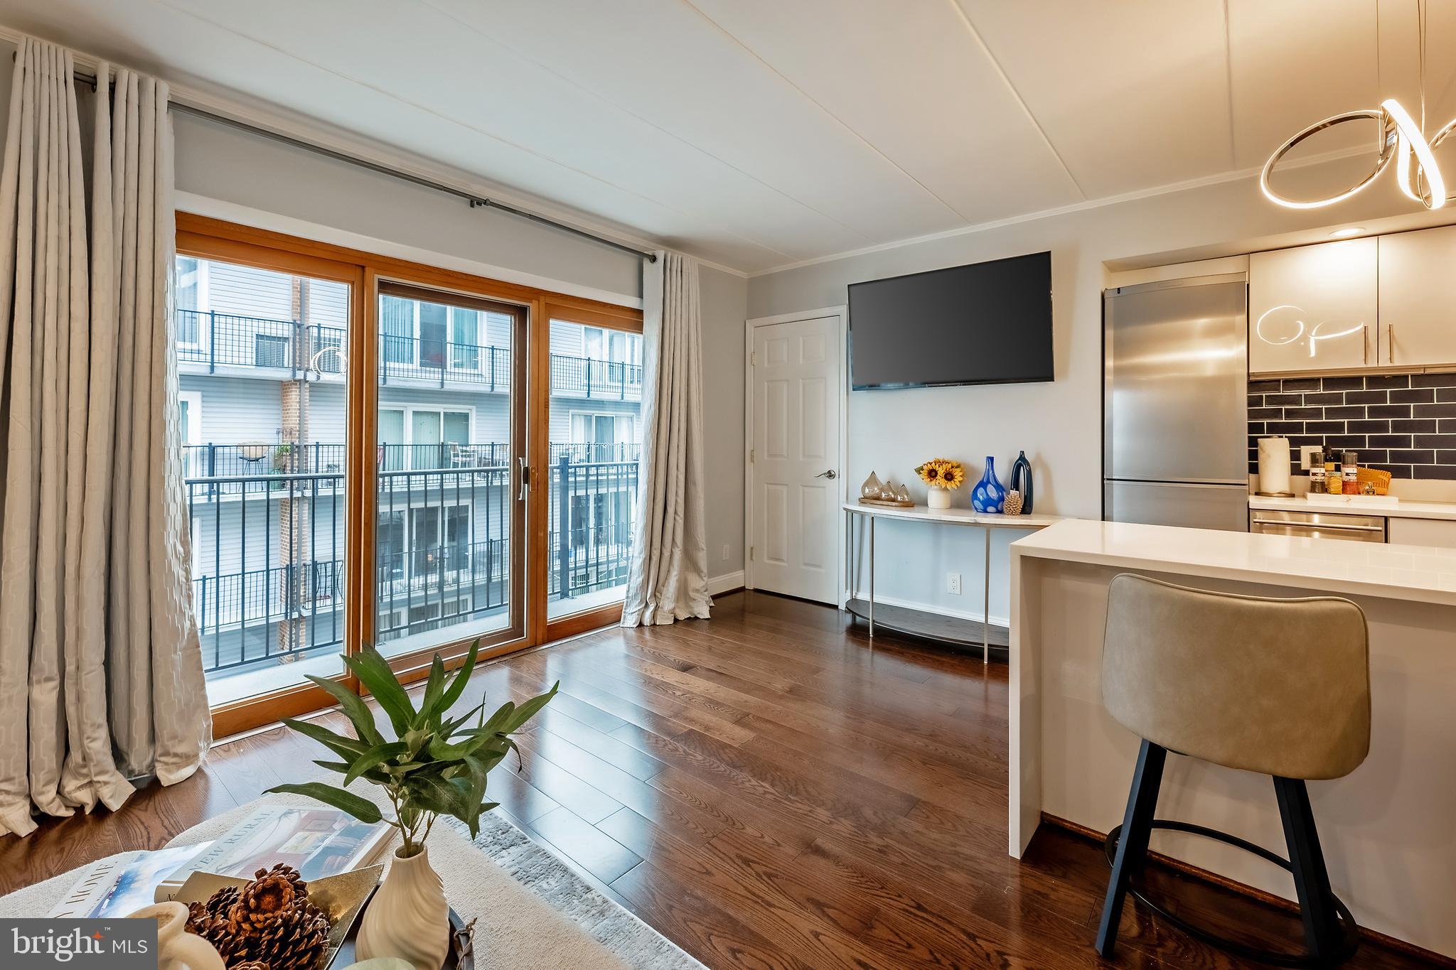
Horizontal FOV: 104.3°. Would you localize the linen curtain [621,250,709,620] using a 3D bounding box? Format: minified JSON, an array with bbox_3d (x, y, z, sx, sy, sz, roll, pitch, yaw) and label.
[{"bbox_3d":[-0.374,-0.318,3.770,0.250,2.370,0.640,3,4,42],"label":"linen curtain"}]

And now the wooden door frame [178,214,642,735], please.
[{"bbox_3d":[-1.360,-0.083,3.000,0.130,2.070,2.500,3,4,42],"label":"wooden door frame"}]

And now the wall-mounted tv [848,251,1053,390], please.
[{"bbox_3d":[1.310,-0.953,3.460,1.210,0.710,0.070,0,7,36],"label":"wall-mounted tv"}]

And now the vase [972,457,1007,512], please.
[{"bbox_3d":[1.500,-0.001,3.260,0.200,0.325,0.195,2,4,37],"label":"vase"}]

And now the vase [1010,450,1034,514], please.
[{"bbox_3d":[1.660,-0.016,3.200,0.135,0.360,0.075,2,4,37],"label":"vase"}]

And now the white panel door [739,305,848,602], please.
[{"bbox_3d":[0.500,-0.200,4.190,0.840,2.070,0.080,3,5,41],"label":"white panel door"}]

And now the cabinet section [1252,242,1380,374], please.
[{"bbox_3d":[2.990,-0.885,2.915,0.440,0.600,0.330,3,5,40],"label":"cabinet section"}]

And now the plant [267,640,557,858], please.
[{"bbox_3d":[-0.469,0.395,0.840,0.390,0.280,0.310,-2,3,-29],"label":"plant"}]

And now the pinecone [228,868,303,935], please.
[{"bbox_3d":[-0.617,0.557,0.755,0.082,0.074,0.082,-2,4,-39],"label":"pinecone"}]

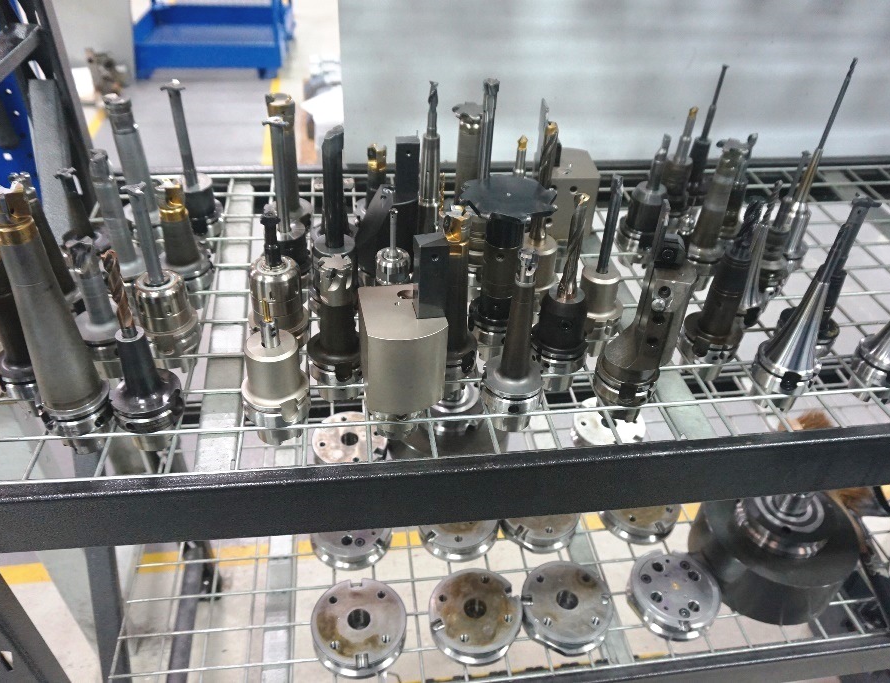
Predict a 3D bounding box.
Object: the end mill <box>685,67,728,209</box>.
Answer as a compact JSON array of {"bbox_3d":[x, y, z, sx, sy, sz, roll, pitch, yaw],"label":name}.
[{"bbox_3d":[0.384,-0.288,1.010,0.063,0.233,0.063,-4,40,-6],"label":"end mill"}]

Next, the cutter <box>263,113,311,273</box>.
[{"bbox_3d":[-0.189,-0.145,0.796,0.063,0.229,0.063,-1,40,-9],"label":"cutter"}]

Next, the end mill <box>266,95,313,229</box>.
[{"bbox_3d":[-0.209,-0.215,0.899,0.063,0.209,0.063,-2,39,-8],"label":"end mill"}]

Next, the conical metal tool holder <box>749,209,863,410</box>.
[{"bbox_3d":[0.364,-0.024,0.686,0.063,0.214,0.063,2,38,-1],"label":"conical metal tool holder"}]

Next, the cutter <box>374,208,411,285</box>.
[{"bbox_3d":[-0.058,-0.060,0.739,0.063,0.181,0.063,-2,39,-9],"label":"cutter"}]

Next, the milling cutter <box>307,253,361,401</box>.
[{"bbox_3d":[-0.112,-0.014,0.700,0.063,0.161,0.063,-1,41,-9],"label":"milling cutter"}]

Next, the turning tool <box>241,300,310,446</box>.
[{"bbox_3d":[-0.160,0.026,0.640,0.063,0.154,0.063,4,37,-3],"label":"turning tool"}]

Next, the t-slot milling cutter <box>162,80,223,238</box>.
[{"bbox_3d":[-0.322,-0.215,0.871,0.063,0.225,0.063,-3,40,-7],"label":"t-slot milling cutter"}]

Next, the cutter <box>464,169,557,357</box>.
[{"bbox_3d":[0.060,-0.067,0.731,0.093,0.196,0.093,2,38,-1],"label":"cutter"}]

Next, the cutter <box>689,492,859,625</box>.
[{"bbox_3d":[0.510,0.283,1.044,0.218,0.183,0.218,-3,41,-8],"label":"cutter"}]

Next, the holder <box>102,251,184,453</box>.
[{"bbox_3d":[-0.278,0.011,0.617,0.063,0.212,0.063,0,41,-10],"label":"holder"}]

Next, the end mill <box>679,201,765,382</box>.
[{"bbox_3d":[0.303,-0.052,0.736,0.063,0.209,0.063,-2,37,-8],"label":"end mill"}]

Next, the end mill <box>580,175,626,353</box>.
[{"bbox_3d":[0.173,-0.081,0.744,0.063,0.211,0.063,0,37,0],"label":"end mill"}]

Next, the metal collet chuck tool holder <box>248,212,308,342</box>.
[{"bbox_3d":[-0.177,-0.054,0.723,0.063,0.179,0.063,-1,38,-9],"label":"metal collet chuck tool holder"}]

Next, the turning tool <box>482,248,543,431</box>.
[{"bbox_3d":[0.071,0.000,0.665,0.063,0.204,0.063,-4,40,-7],"label":"turning tool"}]

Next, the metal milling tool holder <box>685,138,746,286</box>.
[{"bbox_3d":[0.331,-0.152,0.845,0.063,0.194,0.063,0,37,0],"label":"metal milling tool holder"}]

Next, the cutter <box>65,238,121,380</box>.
[{"bbox_3d":[-0.351,-0.033,0.693,0.063,0.158,0.063,3,37,-2],"label":"cutter"}]

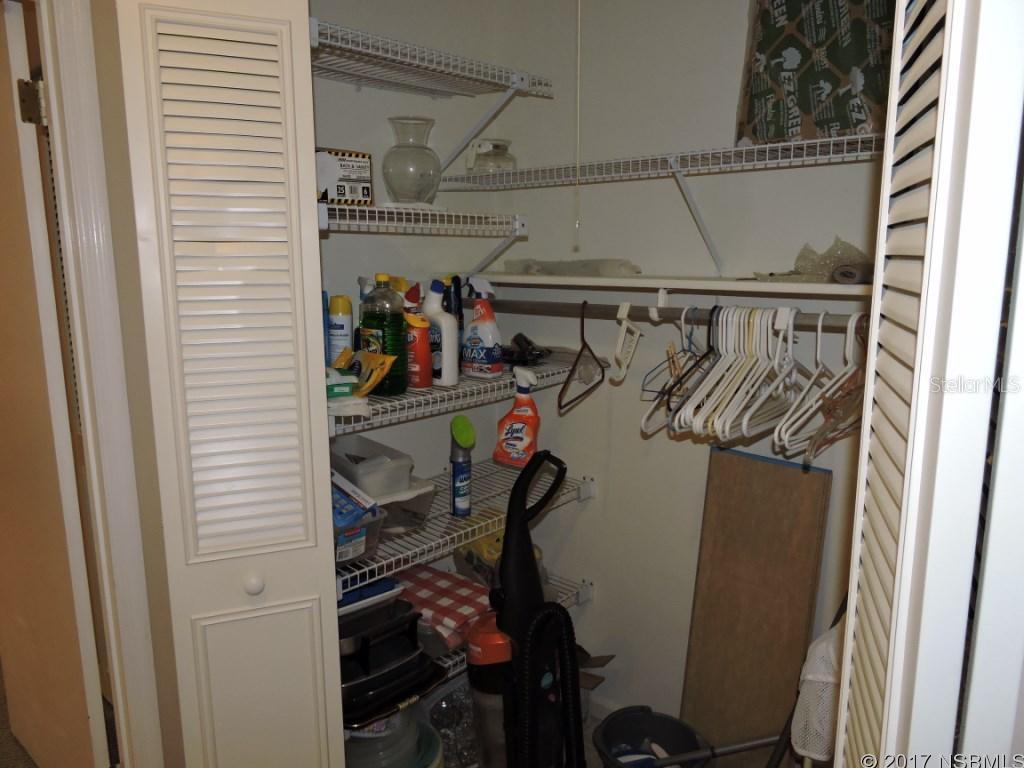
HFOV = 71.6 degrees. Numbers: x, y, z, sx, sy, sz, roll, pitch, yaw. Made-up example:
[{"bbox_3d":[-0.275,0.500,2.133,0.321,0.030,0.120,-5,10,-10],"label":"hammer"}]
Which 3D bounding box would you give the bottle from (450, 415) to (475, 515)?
[{"bbox_3d":[-0.138,0.229,1.982,0.066,0.275,0.057,9,14,42],"label":"bottle"}]

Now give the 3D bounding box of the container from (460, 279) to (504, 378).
[{"bbox_3d":[-0.079,-0.163,2.009,0.115,0.277,0.070,10,14,43],"label":"container"}]

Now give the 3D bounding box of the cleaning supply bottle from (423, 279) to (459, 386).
[{"bbox_3d":[-0.186,-0.138,1.897,0.090,0.275,0.062,8,14,40],"label":"cleaning supply bottle"}]

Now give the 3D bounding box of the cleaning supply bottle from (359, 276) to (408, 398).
[{"bbox_3d":[-0.322,-0.132,1.793,0.105,0.298,0.088,10,14,43],"label":"cleaning supply bottle"}]

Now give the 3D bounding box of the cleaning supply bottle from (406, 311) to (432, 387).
[{"bbox_3d":[-0.248,-0.092,1.863,0.075,0.198,0.060,5,12,28],"label":"cleaning supply bottle"}]

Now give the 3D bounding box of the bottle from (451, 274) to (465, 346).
[{"bbox_3d":[-0.166,-0.178,2.083,0.075,0.280,0.062,10,14,43],"label":"bottle"}]

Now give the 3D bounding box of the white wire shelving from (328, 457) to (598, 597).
[{"bbox_3d":[-0.227,0.373,2.084,0.418,0.042,0.930,10,14,43],"label":"white wire shelving"}]

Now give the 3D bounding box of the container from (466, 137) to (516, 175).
[{"bbox_3d":[-0.063,-0.682,2.161,0.170,0.128,0.132,-6,12,-27],"label":"container"}]

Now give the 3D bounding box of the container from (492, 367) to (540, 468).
[{"bbox_3d":[0.017,0.091,1.960,0.118,0.275,0.066,13,15,22],"label":"container"}]

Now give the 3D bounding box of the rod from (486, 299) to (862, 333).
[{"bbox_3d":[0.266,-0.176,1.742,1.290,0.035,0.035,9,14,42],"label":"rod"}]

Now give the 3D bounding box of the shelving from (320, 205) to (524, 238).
[{"bbox_3d":[-0.333,-0.409,1.816,0.400,0.045,0.660,9,14,42],"label":"shelving"}]

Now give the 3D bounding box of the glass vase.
[{"bbox_3d":[-0.247,-0.541,1.723,0.142,0.200,0.142,0,10,0],"label":"glass vase"}]

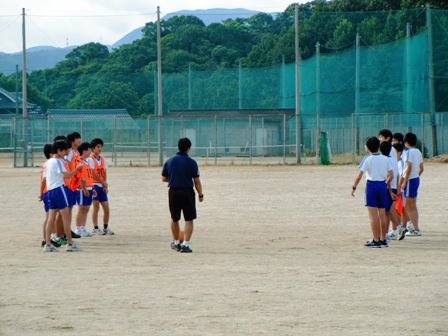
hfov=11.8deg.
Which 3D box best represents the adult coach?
[{"bbox_3d":[-0.623,0.419,33.100,0.620,1.730,0.420,0,1,6],"label":"adult coach"}]

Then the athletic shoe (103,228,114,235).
[{"bbox_3d":[-2.012,1.123,38.100,0.105,0.110,0.275,-1,1,-38],"label":"athletic shoe"}]

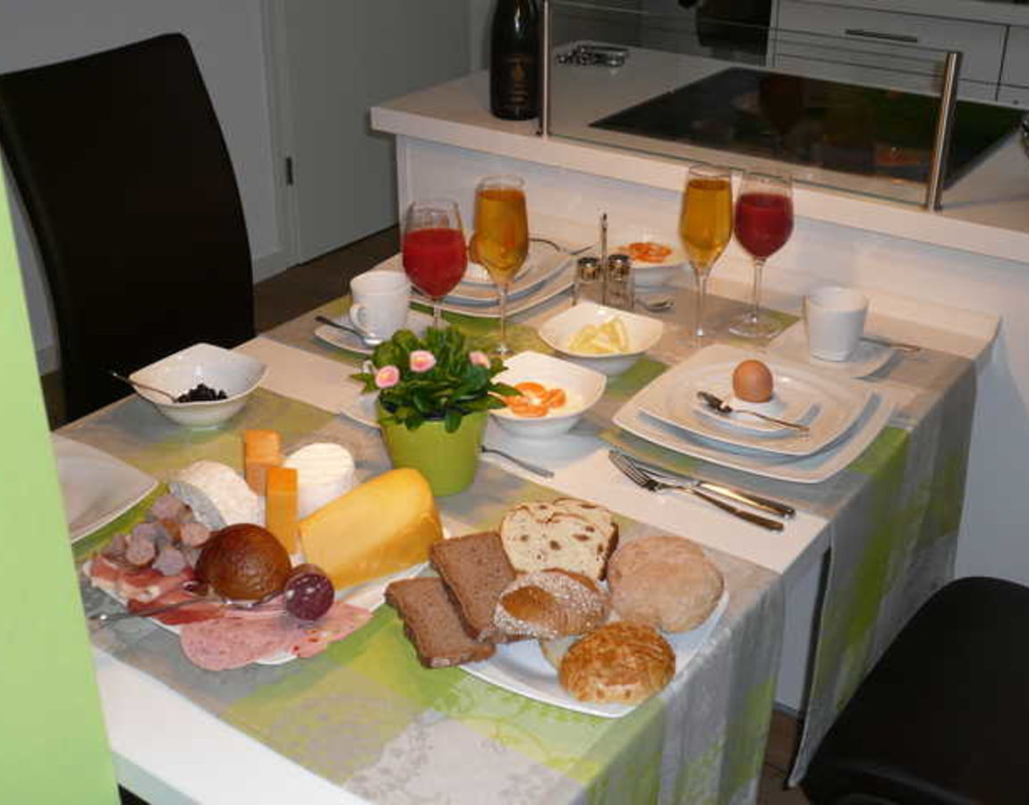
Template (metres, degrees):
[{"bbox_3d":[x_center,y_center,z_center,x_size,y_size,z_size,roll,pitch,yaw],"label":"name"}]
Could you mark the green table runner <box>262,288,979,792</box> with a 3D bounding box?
[{"bbox_3d":[0.125,0.087,1.760,0.807,0.355,0.461,17,32,31],"label":"green table runner"}]

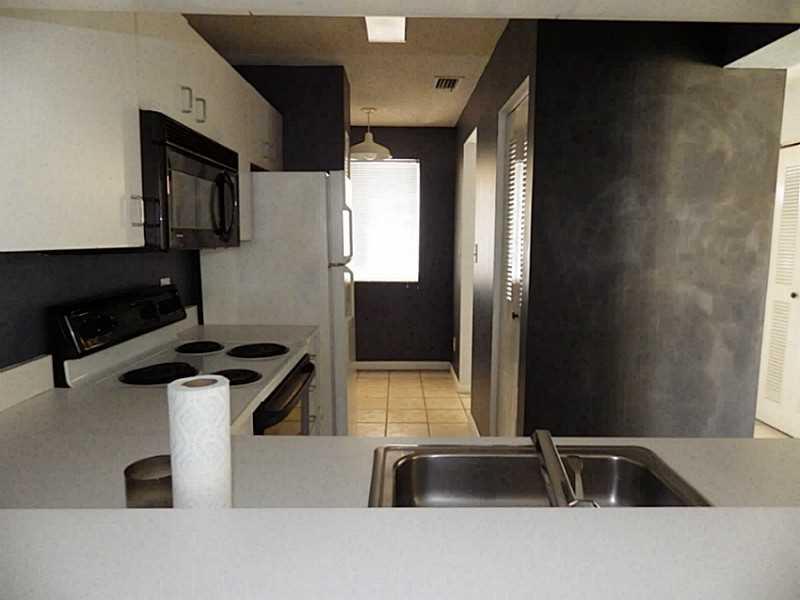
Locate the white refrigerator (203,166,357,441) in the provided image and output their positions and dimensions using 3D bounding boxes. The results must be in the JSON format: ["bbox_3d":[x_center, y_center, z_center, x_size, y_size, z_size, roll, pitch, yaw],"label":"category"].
[{"bbox_3d":[-0.639,0.153,3.013,0.770,1.700,0.700,0,7,0],"label":"white refrigerator"}]

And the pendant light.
[{"bbox_3d":[-0.264,-1.407,4.270,0.390,0.390,0.390,0,7,0],"label":"pendant light"}]

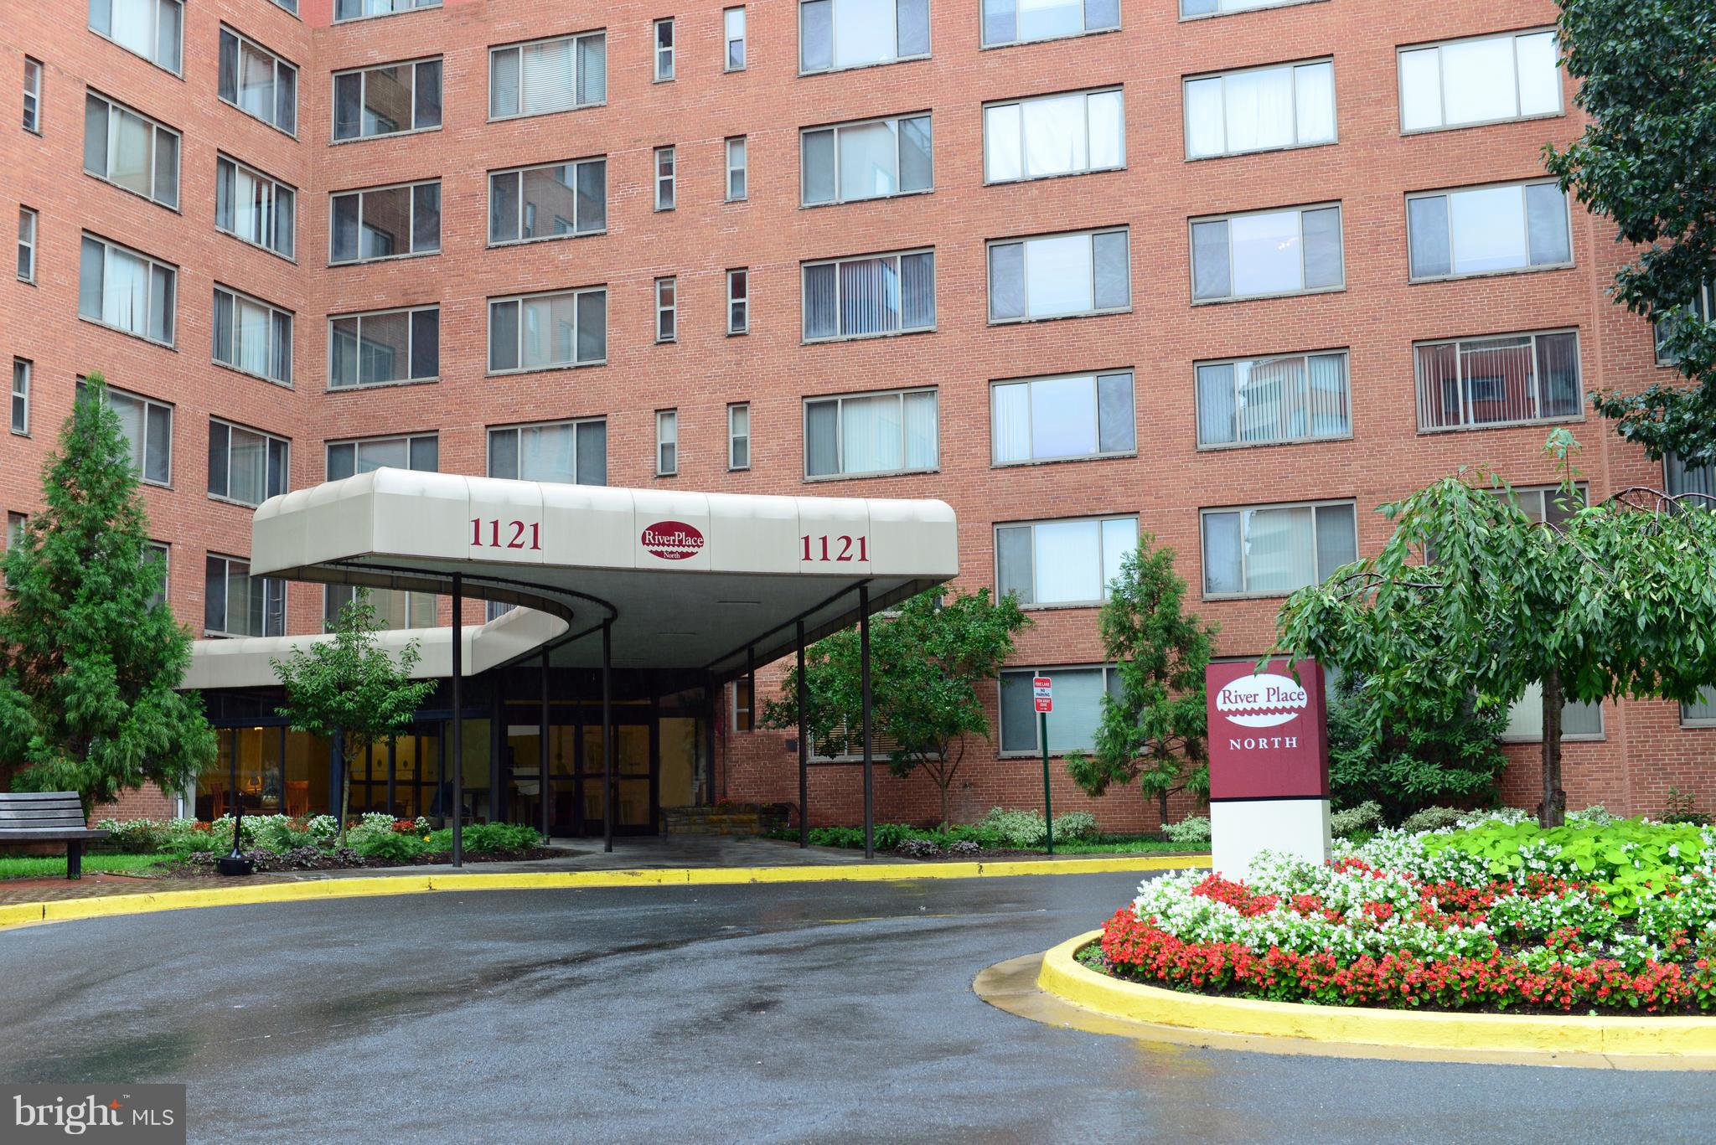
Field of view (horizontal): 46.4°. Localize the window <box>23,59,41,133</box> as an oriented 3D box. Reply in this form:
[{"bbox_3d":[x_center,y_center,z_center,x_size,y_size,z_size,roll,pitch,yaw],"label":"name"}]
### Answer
[{"bbox_3d":[-14.402,-8.288,34.887,0.120,1.270,0.450,-4,-8,19],"label":"window"}]

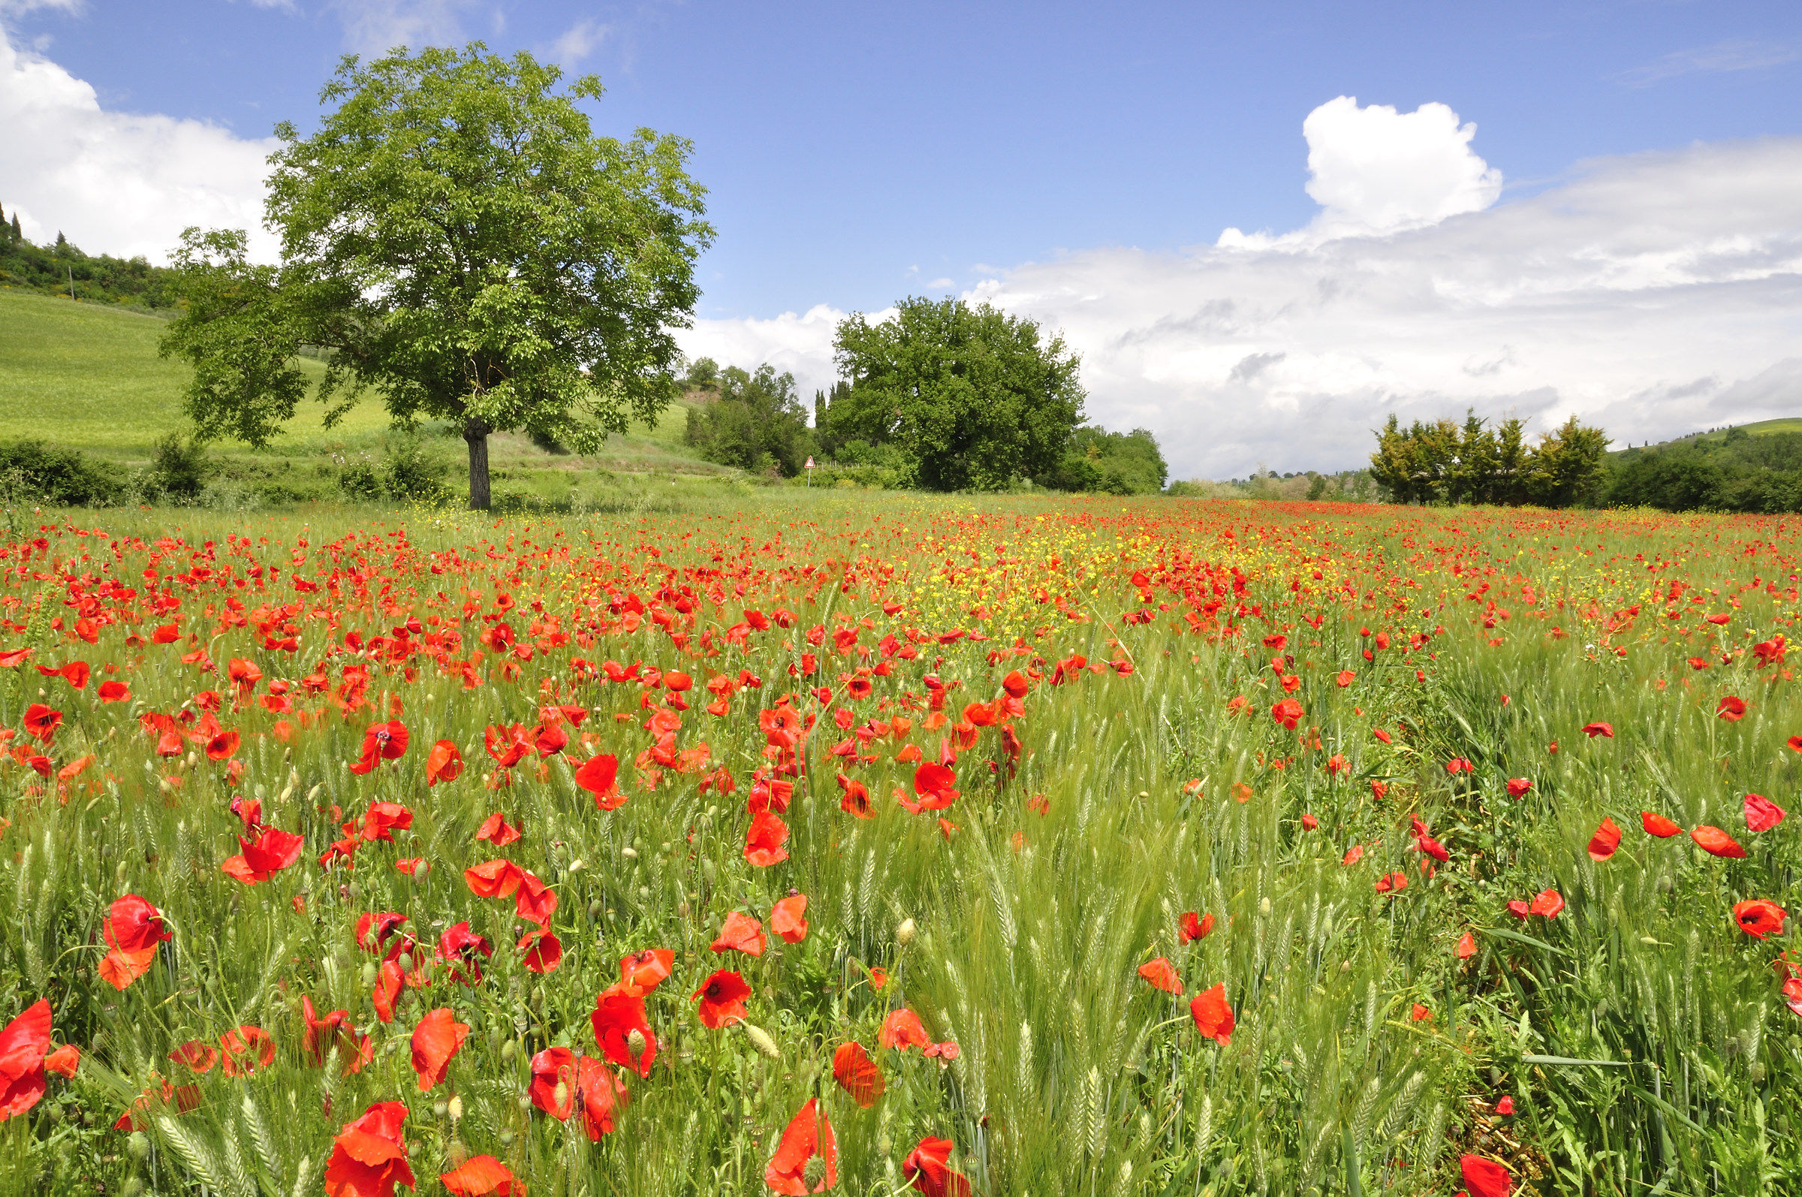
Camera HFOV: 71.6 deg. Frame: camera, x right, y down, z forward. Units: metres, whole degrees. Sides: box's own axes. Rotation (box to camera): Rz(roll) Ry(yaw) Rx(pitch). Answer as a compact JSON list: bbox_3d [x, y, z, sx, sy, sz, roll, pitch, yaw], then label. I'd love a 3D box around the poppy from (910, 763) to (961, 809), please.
[{"bbox_3d":[0.060,0.334,2.220,0.085,0.083,0.070,-1,5,-10],"label":"poppy"}]

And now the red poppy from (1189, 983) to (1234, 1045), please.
[{"bbox_3d":[0.348,0.466,1.400,0.048,0.067,0.062,2,5,17],"label":"red poppy"}]

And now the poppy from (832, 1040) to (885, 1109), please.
[{"bbox_3d":[-0.045,0.496,1.300,0.054,0.068,0.055,1,5,9],"label":"poppy"}]

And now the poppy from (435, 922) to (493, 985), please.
[{"bbox_3d":[-0.531,0.431,1.520,0.068,0.075,0.050,-1,5,-11],"label":"poppy"}]

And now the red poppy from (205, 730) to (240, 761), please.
[{"bbox_3d":[-1.455,0.316,2.680,0.073,0.064,0.060,-1,5,-11],"label":"red poppy"}]

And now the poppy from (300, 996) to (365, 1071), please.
[{"bbox_3d":[-0.573,0.439,1.260,0.065,0.073,0.060,-3,6,-30],"label":"poppy"}]

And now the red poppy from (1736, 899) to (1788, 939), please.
[{"bbox_3d":[1.184,0.442,1.720,0.060,0.054,0.070,-4,7,-40],"label":"red poppy"}]

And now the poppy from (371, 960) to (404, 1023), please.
[{"bbox_3d":[-0.595,0.457,1.450,0.034,0.071,0.062,-2,5,-24],"label":"poppy"}]

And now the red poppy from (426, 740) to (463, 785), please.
[{"bbox_3d":[-0.785,0.282,2.150,0.065,0.075,0.055,-4,6,-37],"label":"red poppy"}]

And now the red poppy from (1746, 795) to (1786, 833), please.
[{"bbox_3d":[1.537,0.381,2.220,0.068,0.068,0.060,3,6,30],"label":"red poppy"}]

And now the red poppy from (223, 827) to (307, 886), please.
[{"bbox_3d":[-0.740,0.298,1.450,0.093,0.067,0.075,-1,5,-11],"label":"red poppy"}]

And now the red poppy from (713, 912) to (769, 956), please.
[{"bbox_3d":[-0.204,0.424,1.580,0.069,0.055,0.060,1,5,17],"label":"red poppy"}]

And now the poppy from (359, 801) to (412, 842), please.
[{"bbox_3d":[-0.781,0.339,1.900,0.079,0.062,0.060,-3,6,-30],"label":"poppy"}]

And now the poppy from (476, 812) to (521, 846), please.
[{"bbox_3d":[-0.669,0.383,2.080,0.073,0.054,0.060,-2,5,-18],"label":"poppy"}]

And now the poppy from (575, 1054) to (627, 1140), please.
[{"bbox_3d":[-0.269,0.447,1.120,0.047,0.075,0.060,-2,5,-18],"label":"poppy"}]

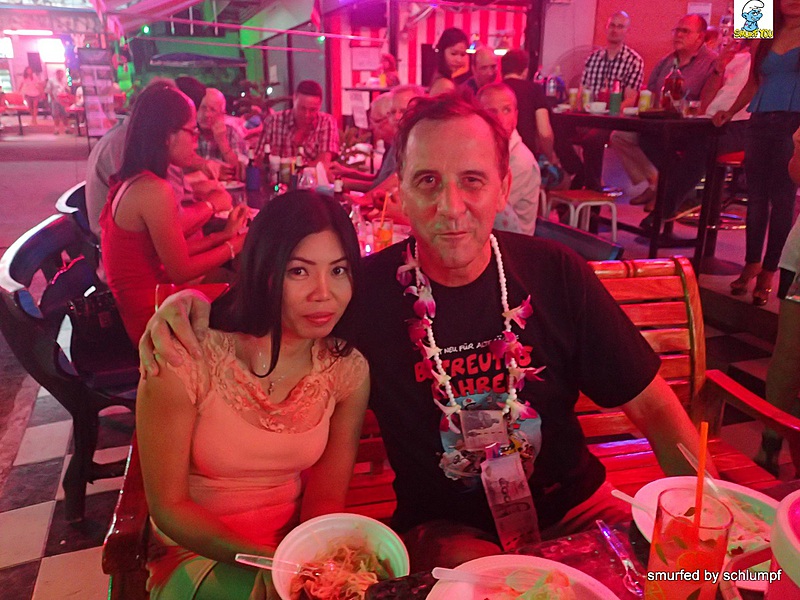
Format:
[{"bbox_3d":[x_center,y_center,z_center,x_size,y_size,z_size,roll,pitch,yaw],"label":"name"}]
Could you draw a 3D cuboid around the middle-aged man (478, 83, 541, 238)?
[{"bbox_3d":[0.293,-0.292,2.888,0.750,1.290,0.480,-11,22,-26],"label":"middle-aged man"}]

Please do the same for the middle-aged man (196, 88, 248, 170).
[{"bbox_3d":[-0.963,-0.557,3.739,0.500,1.280,0.750,-7,20,-17],"label":"middle-aged man"}]

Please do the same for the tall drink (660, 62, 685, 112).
[{"bbox_3d":[1.524,-1.184,3.645,0.100,0.280,0.100,7,21,22],"label":"tall drink"}]

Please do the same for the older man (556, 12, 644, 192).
[{"bbox_3d":[1.351,-1.290,4.412,0.520,1.280,0.750,7,21,23],"label":"older man"}]

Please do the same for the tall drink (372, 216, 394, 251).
[{"bbox_3d":[-0.061,-0.204,2.206,0.070,0.130,0.070,-1,19,0],"label":"tall drink"}]

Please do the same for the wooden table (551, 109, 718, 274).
[{"bbox_3d":[1.295,-0.665,3.963,0.580,0.900,0.950,-9,21,-22],"label":"wooden table"}]

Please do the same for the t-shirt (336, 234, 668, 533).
[{"bbox_3d":[0.143,0.150,1.166,0.580,0.580,0.310,-8,19,-2],"label":"t-shirt"}]

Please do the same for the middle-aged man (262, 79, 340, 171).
[{"bbox_3d":[-0.463,-0.577,3.736,0.520,1.300,0.780,-5,20,-11],"label":"middle-aged man"}]

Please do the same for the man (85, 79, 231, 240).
[{"bbox_3d":[-0.835,-0.215,2.694,0.750,1.320,0.500,-9,21,-22],"label":"man"}]

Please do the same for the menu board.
[{"bbox_3d":[-4.002,-2.686,8.564,0.500,1.220,0.100,-10,21,-23],"label":"menu board"}]

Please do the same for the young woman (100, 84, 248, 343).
[{"bbox_3d":[-0.591,-0.022,2.159,0.680,1.300,0.450,-9,21,-20],"label":"young woman"}]

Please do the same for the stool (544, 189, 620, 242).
[{"bbox_3d":[1.071,-0.386,3.815,0.330,0.470,0.330,-12,22,-28],"label":"stool"}]

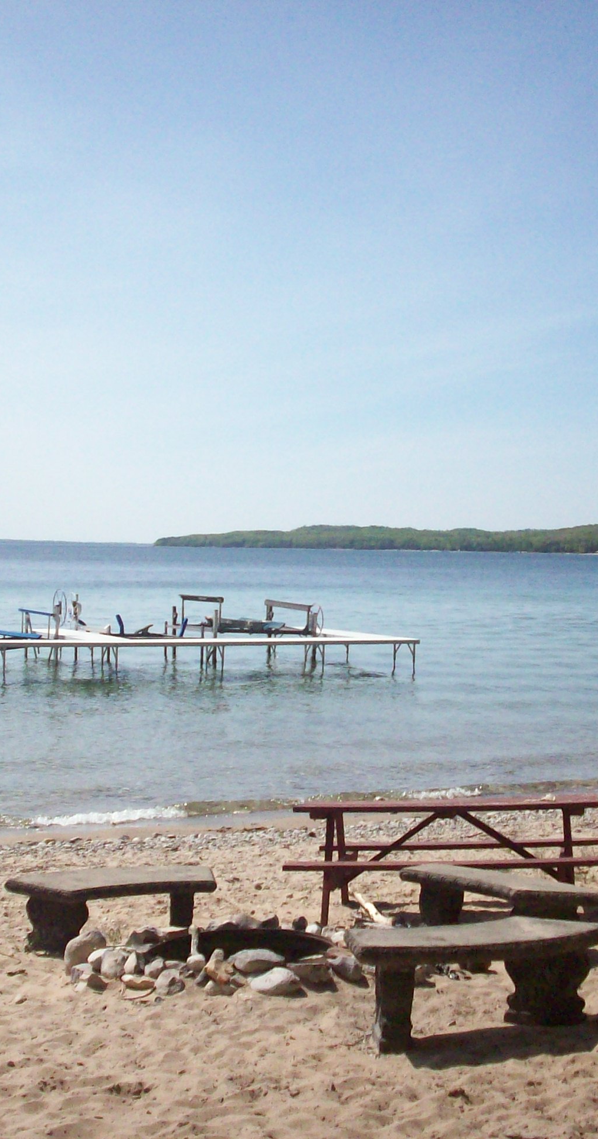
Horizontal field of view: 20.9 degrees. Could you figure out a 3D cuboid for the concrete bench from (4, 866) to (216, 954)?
[{"bbox_3d":[-0.973,1.886,8.935,1.280,0.385,0.520,3,-1,-34],"label":"concrete bench"}]

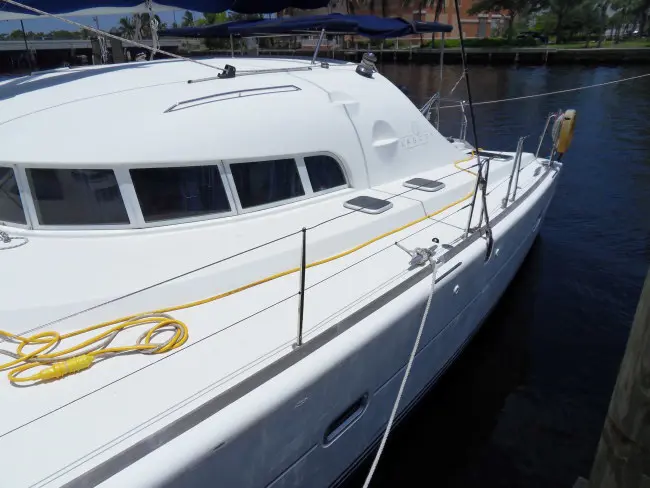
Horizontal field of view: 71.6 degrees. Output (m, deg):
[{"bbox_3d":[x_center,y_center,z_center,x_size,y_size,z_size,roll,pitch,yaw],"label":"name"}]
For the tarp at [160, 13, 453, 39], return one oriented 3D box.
[{"bbox_3d":[-0.437,-2.749,5.685,3.650,0.300,1.780,21,32,37],"label":"tarp"}]

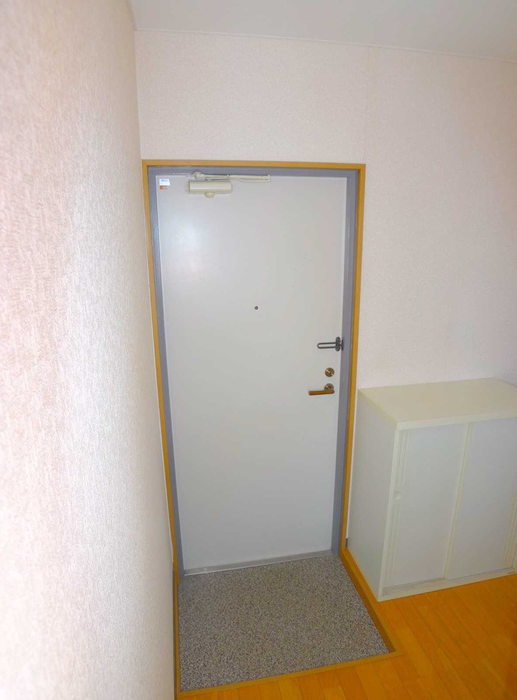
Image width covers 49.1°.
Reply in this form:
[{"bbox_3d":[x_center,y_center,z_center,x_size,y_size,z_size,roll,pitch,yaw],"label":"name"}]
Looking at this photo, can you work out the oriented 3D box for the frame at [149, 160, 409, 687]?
[{"bbox_3d":[0.067,0.288,2.345,0.942,2.015,0.739,-4,18,-10],"label":"frame"}]

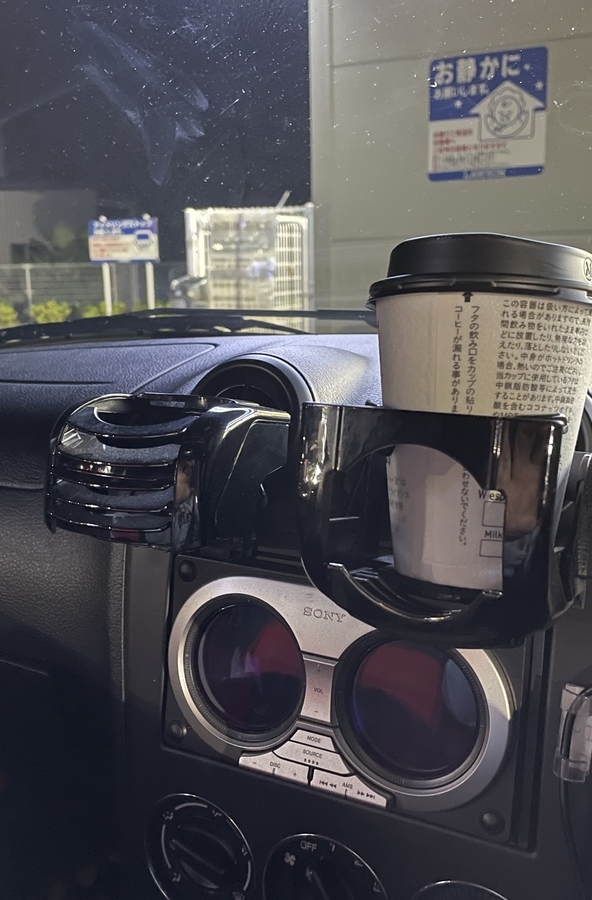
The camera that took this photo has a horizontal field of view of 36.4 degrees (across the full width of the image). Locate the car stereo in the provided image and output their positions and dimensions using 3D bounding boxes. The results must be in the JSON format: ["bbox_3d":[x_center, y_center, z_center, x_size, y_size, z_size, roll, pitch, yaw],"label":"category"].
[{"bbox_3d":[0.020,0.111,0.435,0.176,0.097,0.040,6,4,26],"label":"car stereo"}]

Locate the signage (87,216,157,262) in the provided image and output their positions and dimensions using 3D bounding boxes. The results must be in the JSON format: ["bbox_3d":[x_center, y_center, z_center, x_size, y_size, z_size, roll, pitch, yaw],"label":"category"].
[{"bbox_3d":[-3.045,-3.728,16.000,1.230,0.770,0.050,0,11,7],"label":"signage"}]

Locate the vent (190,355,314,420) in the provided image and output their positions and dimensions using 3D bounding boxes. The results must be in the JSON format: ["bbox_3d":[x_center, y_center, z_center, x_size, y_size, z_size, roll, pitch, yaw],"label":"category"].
[{"bbox_3d":[-0.027,-0.008,0.477,0.084,0.084,0.032,4,-9,27],"label":"vent"}]

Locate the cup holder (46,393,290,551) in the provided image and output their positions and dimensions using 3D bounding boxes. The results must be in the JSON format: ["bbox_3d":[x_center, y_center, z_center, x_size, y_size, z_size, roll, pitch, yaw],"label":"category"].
[{"bbox_3d":[-0.055,0.005,0.423,0.079,0.066,0.096,4,13,27],"label":"cup holder"}]

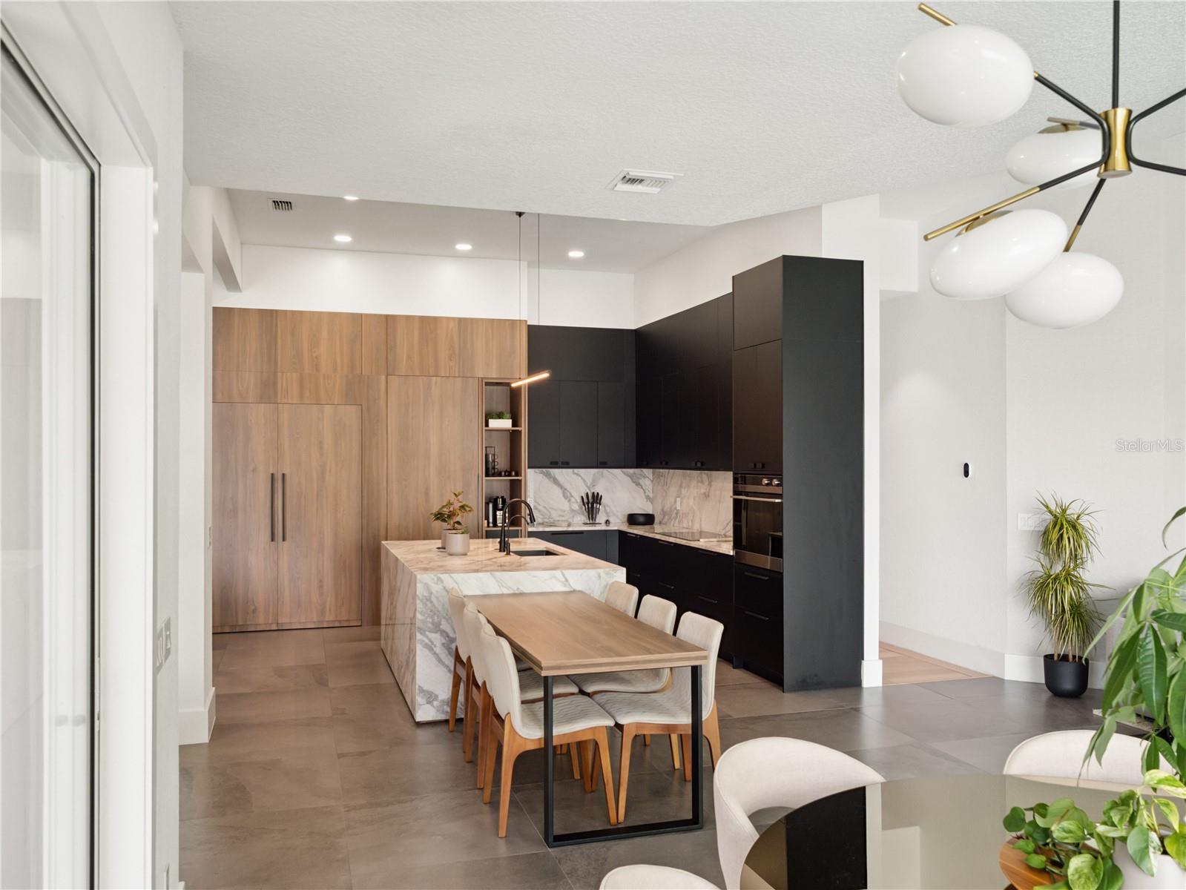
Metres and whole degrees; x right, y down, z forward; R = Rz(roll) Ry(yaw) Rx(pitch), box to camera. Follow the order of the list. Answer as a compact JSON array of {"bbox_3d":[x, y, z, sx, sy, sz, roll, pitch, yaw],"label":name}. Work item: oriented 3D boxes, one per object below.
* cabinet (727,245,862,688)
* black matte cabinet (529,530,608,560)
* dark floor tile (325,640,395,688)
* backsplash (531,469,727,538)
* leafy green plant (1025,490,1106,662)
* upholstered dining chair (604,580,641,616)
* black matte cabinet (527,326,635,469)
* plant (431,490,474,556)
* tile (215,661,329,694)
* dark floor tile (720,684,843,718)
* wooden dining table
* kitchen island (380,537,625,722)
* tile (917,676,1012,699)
[{"bbox_3d":[1.518,0.206,7.191,0.635,3.057,0.808,0,-1,-17],"label":"cabinet"},{"bbox_3d":[-0.335,1.340,10.375,0.883,0.864,0.595,0,-1,-17],"label":"black matte cabinet"},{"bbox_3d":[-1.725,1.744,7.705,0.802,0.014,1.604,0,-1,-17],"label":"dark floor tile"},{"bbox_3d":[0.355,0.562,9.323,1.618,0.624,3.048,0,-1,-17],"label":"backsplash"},{"bbox_3d":[3.288,0.927,6.691,0.530,1.156,0.480,0,-1,26],"label":"leafy green plant"},{"bbox_3d":[-0.050,1.280,5.742,0.547,0.859,0.466,0,-1,-17],"label":"upholstered dining chair"},{"bbox_3d":[-0.205,-0.510,10.586,1.331,1.534,0.335,0,-1,-17],"label":"black matte cabinet"},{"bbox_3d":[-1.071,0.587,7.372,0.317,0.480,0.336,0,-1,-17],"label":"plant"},{"bbox_3d":[-2.384,1.739,7.109,0.802,0.015,0.818,0,-1,-17],"label":"tile"},{"bbox_3d":[1.159,1.726,6.488,0.802,0.014,0.802,0,-1,-17],"label":"dark floor tile"},{"bbox_3d":[-0.148,1.318,5.117,0.758,0.766,2.107,0,-1,-17],"label":"wooden dining table"},{"bbox_3d":[-0.801,1.280,7.295,1.361,0.909,2.438,0,-1,-17],"label":"kitchen island"},{"bbox_3d":[2.743,1.738,6.833,0.733,0.015,0.498,0,-1,-17],"label":"tile"}]

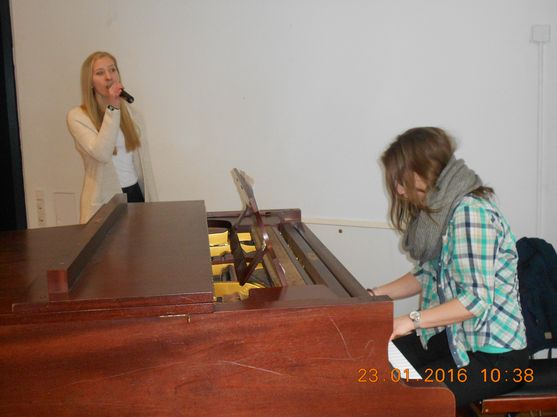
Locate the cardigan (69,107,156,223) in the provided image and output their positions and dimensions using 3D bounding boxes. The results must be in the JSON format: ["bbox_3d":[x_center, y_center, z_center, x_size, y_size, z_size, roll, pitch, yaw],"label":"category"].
[{"bbox_3d":[-0.774,-0.143,3.278,0.460,0.668,0.340,-8,10,-42],"label":"cardigan"}]

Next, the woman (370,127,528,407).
[{"bbox_3d":[0.392,0.424,1.980,0.660,1.301,0.480,-2,7,-5],"label":"woman"}]

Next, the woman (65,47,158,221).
[{"bbox_3d":[-0.767,0.099,3.309,0.460,1.679,0.360,-8,10,-42],"label":"woman"}]

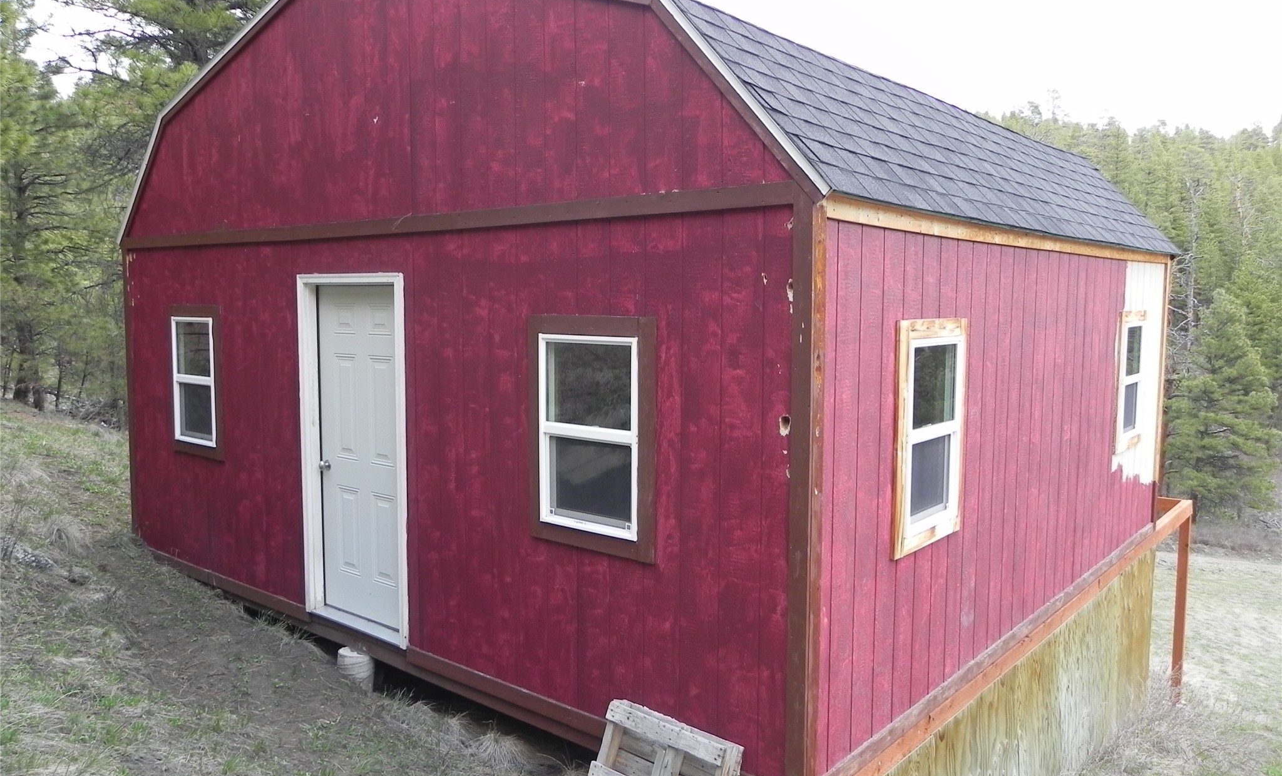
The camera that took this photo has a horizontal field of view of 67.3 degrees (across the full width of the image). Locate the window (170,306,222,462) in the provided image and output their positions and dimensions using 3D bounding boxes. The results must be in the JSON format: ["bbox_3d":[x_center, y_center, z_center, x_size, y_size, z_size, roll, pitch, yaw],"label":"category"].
[{"bbox_3d":[-3.159,-0.051,6.858,0.750,1.074,0.030,5,7,40],"label":"window"}]

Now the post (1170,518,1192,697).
[{"bbox_3d":[5.346,2.175,9.546,0.089,1.875,0.090,5,7,40],"label":"post"}]

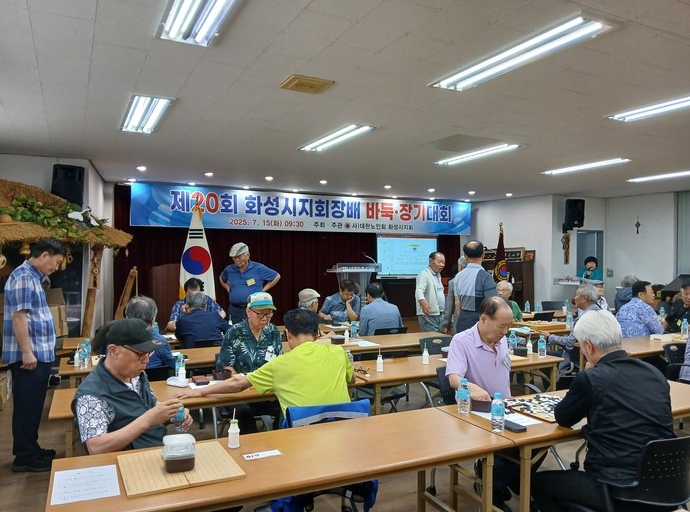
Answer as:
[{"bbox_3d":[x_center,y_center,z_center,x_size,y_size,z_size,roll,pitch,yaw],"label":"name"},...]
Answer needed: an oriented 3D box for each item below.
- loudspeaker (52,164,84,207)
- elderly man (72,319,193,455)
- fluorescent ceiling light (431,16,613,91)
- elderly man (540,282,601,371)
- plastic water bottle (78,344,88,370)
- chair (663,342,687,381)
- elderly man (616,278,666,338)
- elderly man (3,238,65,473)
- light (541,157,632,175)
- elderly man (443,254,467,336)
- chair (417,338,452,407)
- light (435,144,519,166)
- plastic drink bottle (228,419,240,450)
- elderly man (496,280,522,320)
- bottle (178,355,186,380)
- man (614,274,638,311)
[{"bbox_3d":[-3.240,-0.775,6.100,0.335,0.540,0.290,0,11,-38],"label":"loudspeaker"},{"bbox_3d":[-0.921,0.926,2.445,0.680,1.250,0.500,0,0,18],"label":"elderly man"},{"bbox_3d":[0.999,-1.222,3.155,0.300,0.080,1.250,0,0,-27],"label":"fluorescent ceiling light"},{"bbox_3d":[2.411,0.935,5.498,0.750,1.280,0.500,0,0,26],"label":"elderly man"},{"bbox_3d":[-1.923,0.737,3.812,0.064,0.180,0.064,0,0,0],"label":"plastic water bottle"},{"bbox_3d":[2.978,1.166,4.314,0.500,0.800,0.550,0,0,-26],"label":"chair"},{"bbox_3d":[3.288,0.917,5.808,0.520,1.280,0.740,0,0,44],"label":"elderly man"},{"bbox_3d":[-2.321,0.713,3.858,0.420,1.690,0.500,0,0,-25],"label":"elderly man"},{"bbox_3d":[3.272,-1.217,7.116,0.310,0.080,1.250,0,0,-28],"label":"light"},{"bbox_3d":[1.438,0.774,6.298,0.500,1.600,0.330,0,0,-24],"label":"elderly man"},{"bbox_3d":[0.939,1.165,4.594,0.480,0.800,0.530,0,0,-22],"label":"chair"},{"bbox_3d":[1.530,-1.213,6.114,0.300,0.080,1.250,0,0,-27],"label":"light"},{"bbox_3d":[-0.475,0.764,2.235,0.051,0.115,0.051,0,0,0],"label":"plastic drink bottle"},{"bbox_3d":[1.993,0.945,6.395,0.520,1.250,0.700,0,0,-7],"label":"elderly man"},{"bbox_3d":[-1.081,0.733,3.408,0.065,0.185,0.065,0,0,-27],"label":"bottle"},{"bbox_3d":[3.716,0.911,6.798,0.520,1.340,0.720,0,0,-37],"label":"man"}]

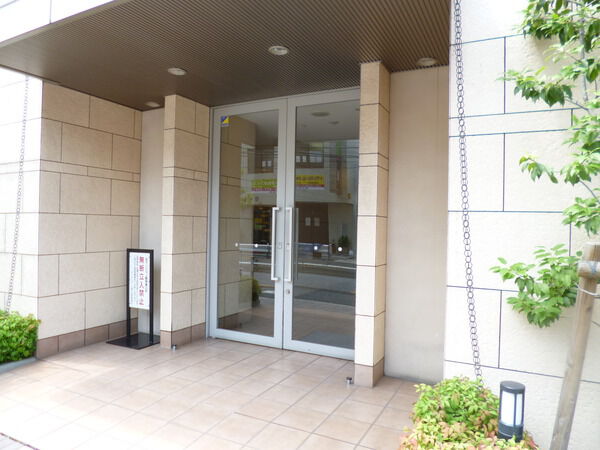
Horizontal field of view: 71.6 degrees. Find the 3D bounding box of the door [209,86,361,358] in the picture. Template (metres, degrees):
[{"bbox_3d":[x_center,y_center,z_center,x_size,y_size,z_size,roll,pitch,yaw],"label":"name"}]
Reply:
[{"bbox_3d":[-0.164,-0.012,4.362,1.950,2.640,0.150,1,0,27],"label":"door"}]

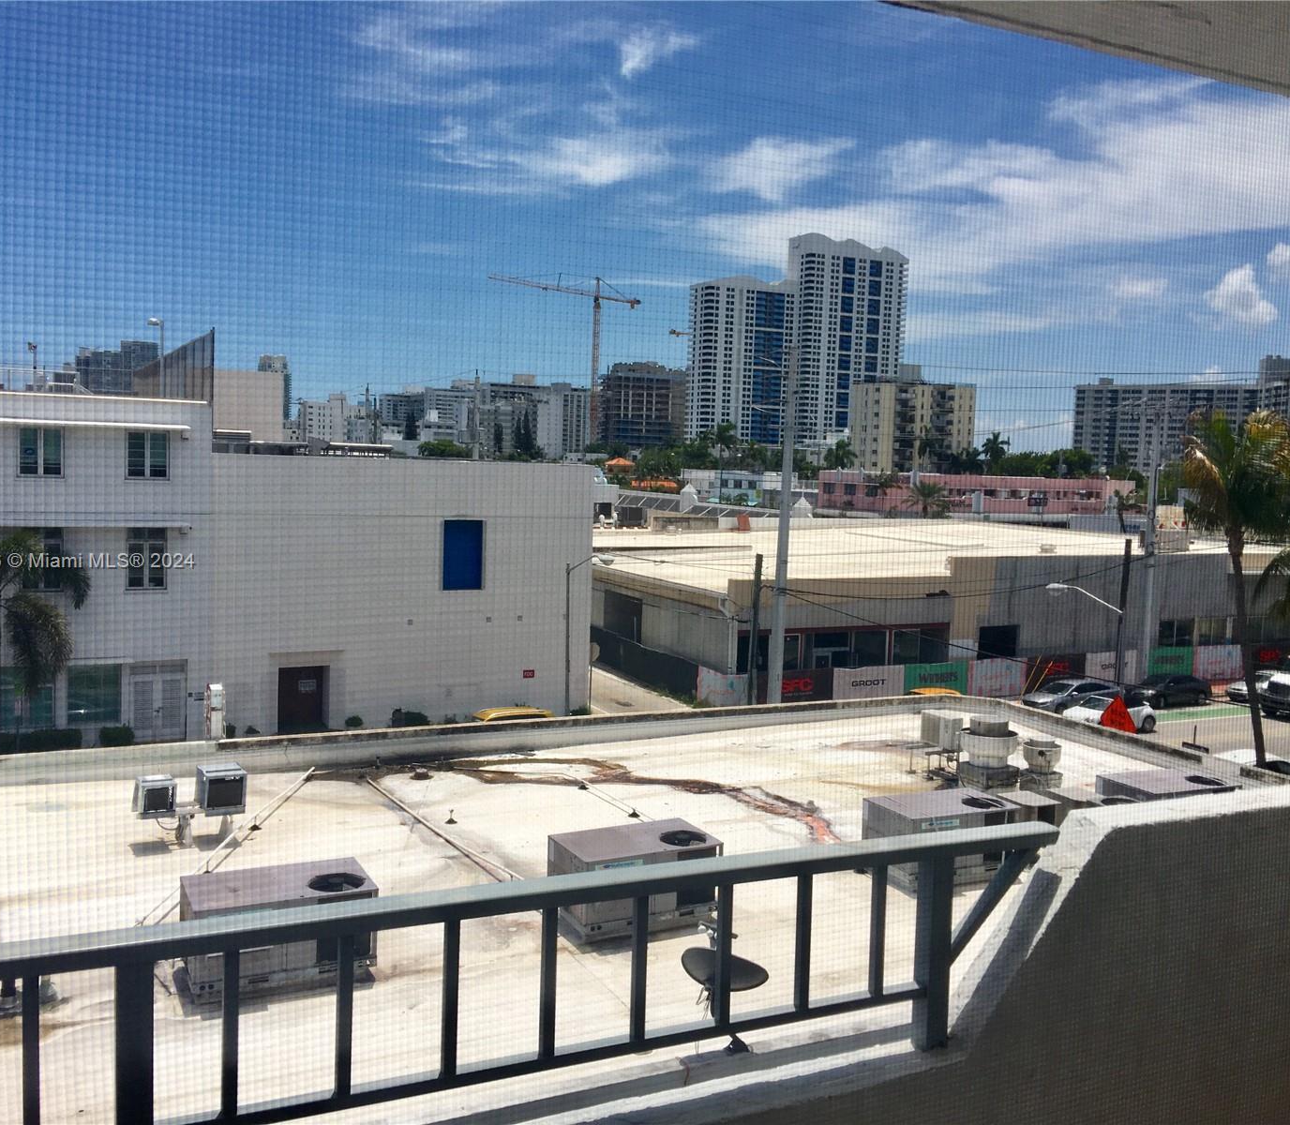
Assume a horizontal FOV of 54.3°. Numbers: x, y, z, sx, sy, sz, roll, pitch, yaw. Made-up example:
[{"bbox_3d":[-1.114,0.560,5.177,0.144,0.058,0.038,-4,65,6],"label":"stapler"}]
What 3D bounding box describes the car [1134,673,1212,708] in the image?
[{"bbox_3d":[25.309,6.101,60.672,4.550,1.440,1.800,0,5,-26],"label":"car"}]

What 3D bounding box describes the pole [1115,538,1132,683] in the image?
[{"bbox_3d":[23.677,2.711,62.286,0.320,7.823,0.320,0,5,-26],"label":"pole"}]

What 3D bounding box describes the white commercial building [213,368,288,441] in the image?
[{"bbox_3d":[-51.411,-12.236,145.451,15.286,19.121,18.000,0,5,-26],"label":"white commercial building"}]

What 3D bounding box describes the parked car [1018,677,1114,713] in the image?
[{"bbox_3d":[19.877,6.116,58.281,4.500,1.440,1.800,0,5,-26],"label":"parked car"}]

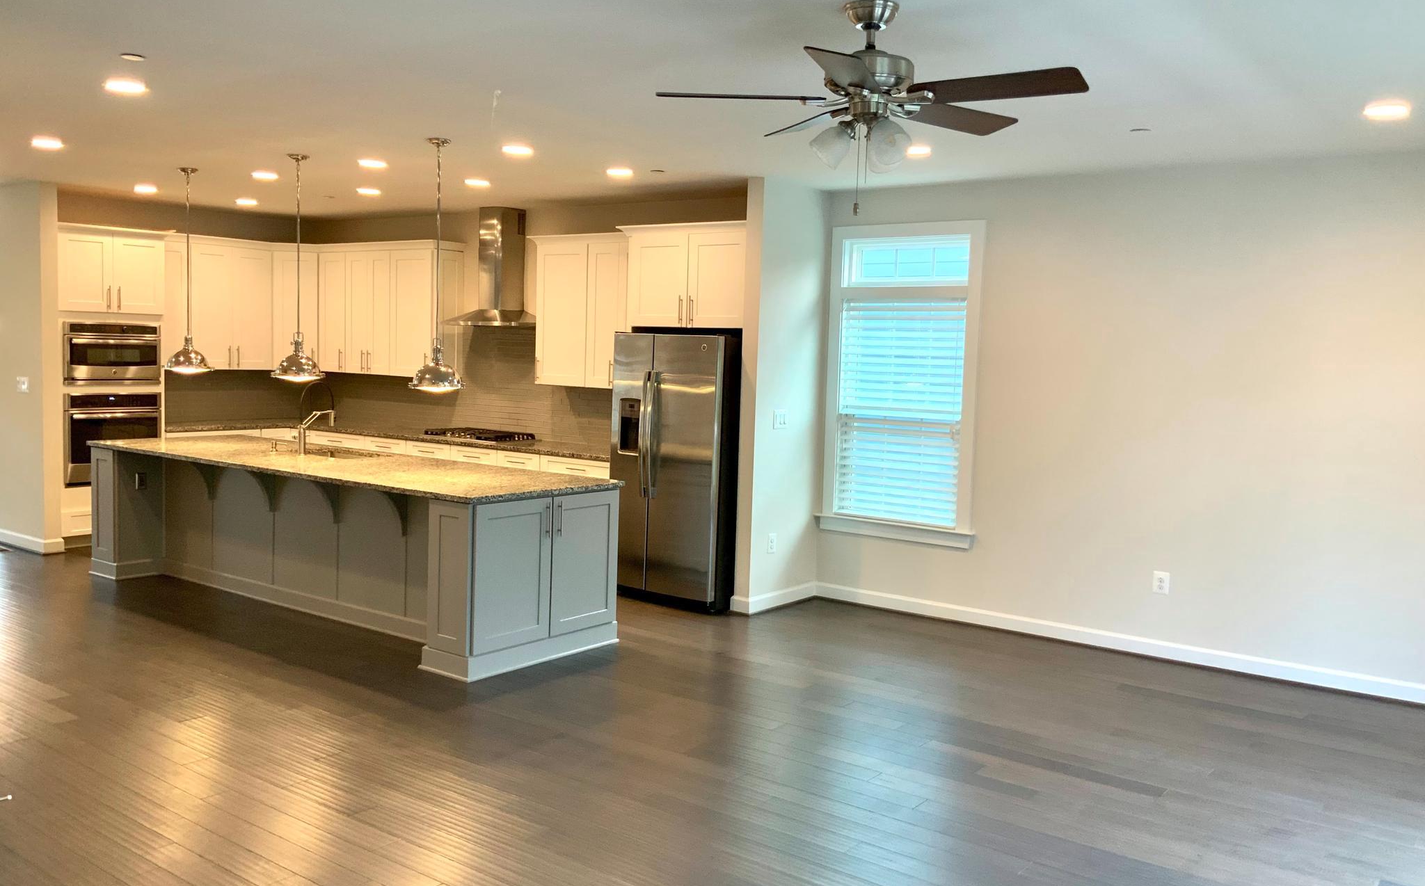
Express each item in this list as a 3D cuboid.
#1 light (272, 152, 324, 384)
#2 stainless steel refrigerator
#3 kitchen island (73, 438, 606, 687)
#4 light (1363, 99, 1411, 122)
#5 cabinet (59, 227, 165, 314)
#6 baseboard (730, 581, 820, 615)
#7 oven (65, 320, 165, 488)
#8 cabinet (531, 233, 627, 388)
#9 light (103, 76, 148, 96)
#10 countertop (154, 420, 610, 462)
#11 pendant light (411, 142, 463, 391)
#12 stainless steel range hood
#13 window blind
[{"bbox_3d":[-2.494,-1.048,7.207,0.300,1.354,0.300,5,5,37],"label":"light"},{"bbox_3d":[-0.104,0.153,8.053,0.905,1.760,0.790,5,6,36],"label":"stainless steel refrigerator"},{"bbox_3d":[-2.352,0.562,7.352,3.800,0.912,1.160,5,5,37],"label":"kitchen island"},{"bbox_3d":[2.833,-1.396,5.013,0.180,0.030,0.180,5,5,37],"label":"light"},{"bbox_3d":[-4.843,-1.342,9.370,0.640,0.653,0.820,5,5,37],"label":"cabinet"},{"bbox_3d":[0.397,1.015,7.876,0.160,0.100,0.730,5,6,36],"label":"baseboard"},{"bbox_3d":[-4.811,-0.323,9.340,0.580,1.237,0.750,5,6,36],"label":"oven"},{"bbox_3d":[-0.812,-0.959,8.723,1.120,1.093,0.370,5,5,37],"label":"cabinet"},{"bbox_3d":[-2.555,-1.543,5.205,0.185,0.025,0.185,5,6,36],"label":"light"},{"bbox_3d":[-2.534,-0.029,9.229,4.360,0.035,1.800,5,6,36],"label":"countertop"},{"bbox_3d":[-1.503,-0.958,6.462,0.300,1.359,0.300,2,4,0],"label":"pendant light"},{"bbox_3d":[-1.727,-1.385,9.356,0.920,0.935,0.510,5,6,36],"label":"stainless steel range hood"},{"bbox_3d":[1.212,-0.202,7.755,0.915,1.450,0.060,5,5,37],"label":"window blind"}]

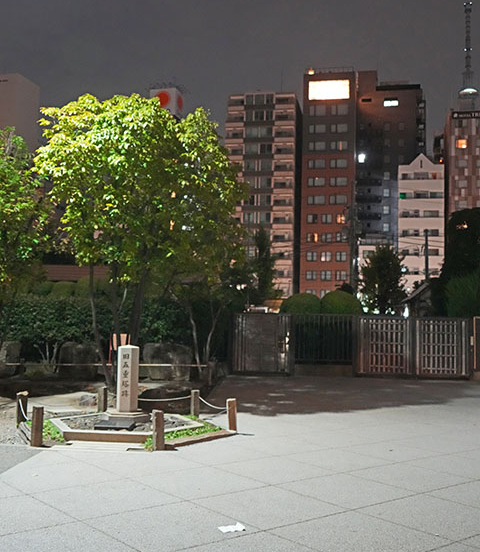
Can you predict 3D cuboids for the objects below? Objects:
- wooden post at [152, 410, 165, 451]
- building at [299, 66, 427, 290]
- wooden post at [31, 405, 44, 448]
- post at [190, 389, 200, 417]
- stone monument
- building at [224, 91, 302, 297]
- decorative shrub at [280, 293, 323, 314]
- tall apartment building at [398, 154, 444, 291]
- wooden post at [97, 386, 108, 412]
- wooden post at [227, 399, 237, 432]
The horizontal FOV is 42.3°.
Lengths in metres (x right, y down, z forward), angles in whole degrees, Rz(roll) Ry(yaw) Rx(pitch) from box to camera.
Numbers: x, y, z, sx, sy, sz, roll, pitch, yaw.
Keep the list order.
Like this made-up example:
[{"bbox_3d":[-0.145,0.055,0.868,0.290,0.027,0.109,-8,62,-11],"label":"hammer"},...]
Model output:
[{"bbox_3d":[-0.995,1.919,7.716,0.130,0.490,0.130,1,-5,5],"label":"wooden post"},{"bbox_3d":[21.861,-11.570,111.856,20.500,46.300,15.000,0,-5,10],"label":"building"},{"bbox_3d":[-2.555,1.899,7.822,0.135,0.490,0.135,1,-5,5],"label":"wooden post"},{"bbox_3d":[-0.761,2.174,10.523,0.125,0.480,0.125,1,-5,5],"label":"post"},{"bbox_3d":[-1.662,1.521,9.198,0.310,1.000,0.270,1,-5,6],"label":"stone monument"},{"bbox_3d":[4.404,-9.683,109.658,12.000,41.500,13.000,0,-5,10],"label":"building"},{"bbox_3d":[2.412,1.838,24.437,1.680,2.300,1.680,1,-5,0],"label":"decorative shrub"},{"bbox_3d":[28.841,-3.716,99.627,7.000,28.800,10.000,0,-5,13],"label":"tall apartment building"},{"bbox_3d":[-2.380,2.157,10.748,0.130,0.490,0.130,1,-5,5],"label":"wooden post"},{"bbox_3d":[-0.091,2.046,9.029,0.125,0.500,0.125,1,-5,5],"label":"wooden post"}]

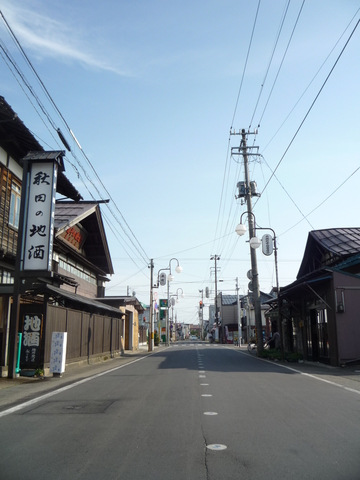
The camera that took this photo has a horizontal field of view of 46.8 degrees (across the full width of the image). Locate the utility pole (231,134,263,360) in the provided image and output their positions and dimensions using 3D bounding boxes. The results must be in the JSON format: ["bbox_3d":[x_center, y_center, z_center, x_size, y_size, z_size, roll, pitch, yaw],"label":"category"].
[{"bbox_3d":[4.130,-0.242,25.171,1.800,14.000,0.650,0,-13,2],"label":"utility pole"}]

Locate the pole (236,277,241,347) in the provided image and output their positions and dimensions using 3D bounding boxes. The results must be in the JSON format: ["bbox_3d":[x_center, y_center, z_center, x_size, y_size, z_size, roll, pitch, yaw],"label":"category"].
[{"bbox_3d":[6.421,7.777,45.511,0.360,7.600,0.320,0,-13,2],"label":"pole"}]

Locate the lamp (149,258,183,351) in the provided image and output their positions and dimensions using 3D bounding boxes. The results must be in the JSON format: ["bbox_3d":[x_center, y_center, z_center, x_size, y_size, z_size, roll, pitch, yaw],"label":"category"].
[{"bbox_3d":[-1.075,4.866,31.788,2.500,7.050,0.500,0,-13,2],"label":"lamp"}]

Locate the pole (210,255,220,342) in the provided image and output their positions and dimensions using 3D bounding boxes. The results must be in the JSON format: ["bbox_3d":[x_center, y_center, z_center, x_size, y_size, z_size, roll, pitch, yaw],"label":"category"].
[{"bbox_3d":[6.150,9.810,69.913,1.750,14.700,0.550,0,-13,2],"label":"pole"}]

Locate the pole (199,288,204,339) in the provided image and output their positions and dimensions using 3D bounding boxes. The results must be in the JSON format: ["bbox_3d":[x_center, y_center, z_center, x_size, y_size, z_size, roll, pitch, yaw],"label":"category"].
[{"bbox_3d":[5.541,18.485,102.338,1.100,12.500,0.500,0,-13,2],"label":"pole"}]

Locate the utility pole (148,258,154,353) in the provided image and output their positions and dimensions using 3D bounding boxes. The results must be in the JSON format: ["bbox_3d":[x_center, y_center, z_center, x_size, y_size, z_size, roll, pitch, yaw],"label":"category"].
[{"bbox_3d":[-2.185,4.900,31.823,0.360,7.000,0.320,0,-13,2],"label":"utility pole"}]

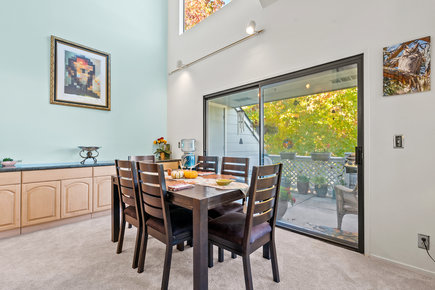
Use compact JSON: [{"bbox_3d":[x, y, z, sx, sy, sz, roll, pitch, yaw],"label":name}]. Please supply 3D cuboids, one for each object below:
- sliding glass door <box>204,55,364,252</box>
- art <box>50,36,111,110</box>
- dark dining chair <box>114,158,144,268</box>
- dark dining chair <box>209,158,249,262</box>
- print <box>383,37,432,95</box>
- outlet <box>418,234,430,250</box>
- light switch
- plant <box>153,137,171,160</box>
[{"bbox_3d":[0.632,0.092,2.821,2.430,2.030,0.090,0,0,44],"label":"sliding glass door"},{"bbox_3d":[-2.310,-1.182,3.346,0.035,1.078,0.864,0,0,44],"label":"art"},{"bbox_3d":[-0.707,0.626,2.008,0.465,0.950,0.545,0,0,44],"label":"dark dining chair"},{"bbox_3d":[0.040,0.628,2.122,0.465,0.950,0.545,0,0,44],"label":"dark dining chair"},{"bbox_3d":[1.688,-0.691,1.734,0.304,0.461,0.025,0,0,44],"label":"print"},{"bbox_3d":[1.771,0.837,1.655,0.074,0.118,0.012,0,0,44],"label":"outlet"},{"bbox_3d":[1.660,-0.026,1.767,0.076,0.117,0.014,0,0,44],"label":"light switch"},{"bbox_3d":[-1.125,0.062,3.971,0.340,0.470,0.340,0,0,44],"label":"plant"}]

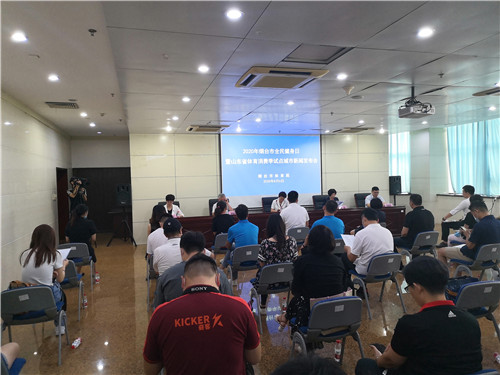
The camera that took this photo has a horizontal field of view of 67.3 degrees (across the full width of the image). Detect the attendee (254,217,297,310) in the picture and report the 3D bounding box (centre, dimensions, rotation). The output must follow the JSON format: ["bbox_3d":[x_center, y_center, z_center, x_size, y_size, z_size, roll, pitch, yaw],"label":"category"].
[{"bbox_3d":[0.287,0.920,4.491,0.470,1.260,0.720,-2,2,-16],"label":"attendee"}]

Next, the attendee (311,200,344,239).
[{"bbox_3d":[1.177,0.849,5.932,0.540,1.280,0.800,-2,1,-13],"label":"attendee"}]

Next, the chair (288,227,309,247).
[{"bbox_3d":[0.842,1.100,7.101,0.520,0.740,0.520,-2,1,-12],"label":"chair"}]

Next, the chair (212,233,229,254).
[{"bbox_3d":[-0.399,1.143,6.816,0.540,0.730,0.560,-2,2,-16],"label":"chair"}]

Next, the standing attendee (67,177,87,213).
[{"bbox_3d":[-4.640,0.652,10.153,0.500,1.780,0.600,0,2,44],"label":"standing attendee"}]

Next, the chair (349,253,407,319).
[{"bbox_3d":[1.554,1.141,4.609,0.530,0.740,0.540,-2,1,-20],"label":"chair"}]

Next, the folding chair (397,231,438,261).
[{"bbox_3d":[2.766,1.072,6.144,0.520,0.740,0.520,-2,1,-20],"label":"folding chair"}]

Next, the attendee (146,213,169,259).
[{"bbox_3d":[-1.190,0.962,5.288,0.500,1.220,0.780,-2,1,-16],"label":"attendee"}]

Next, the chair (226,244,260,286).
[{"bbox_3d":[-0.033,1.166,5.538,0.540,0.730,0.560,-2,2,-16],"label":"chair"}]

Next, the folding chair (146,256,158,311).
[{"bbox_3d":[-1.129,1.204,5.069,0.530,0.740,0.530,-2,1,-16],"label":"folding chair"}]

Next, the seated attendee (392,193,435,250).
[{"bbox_3d":[2.745,0.783,6.356,0.520,1.325,0.800,-2,1,-19],"label":"seated attendee"}]

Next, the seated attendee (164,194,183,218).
[{"bbox_3d":[-1.891,0.832,9.183,0.550,1.320,0.750,-2,1,-16],"label":"seated attendee"}]

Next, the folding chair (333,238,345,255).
[{"bbox_3d":[1.237,1.120,5.860,0.540,0.730,0.560,-2,2,-16],"label":"folding chair"}]

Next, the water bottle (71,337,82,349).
[{"bbox_3d":[-1.779,1.599,3.864,0.064,0.064,0.205,-2,2,-3],"label":"water bottle"}]

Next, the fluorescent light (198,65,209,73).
[{"bbox_3d":[-0.503,-1.293,4.094,0.130,0.060,0.130,-2,1,-16],"label":"fluorescent light"}]

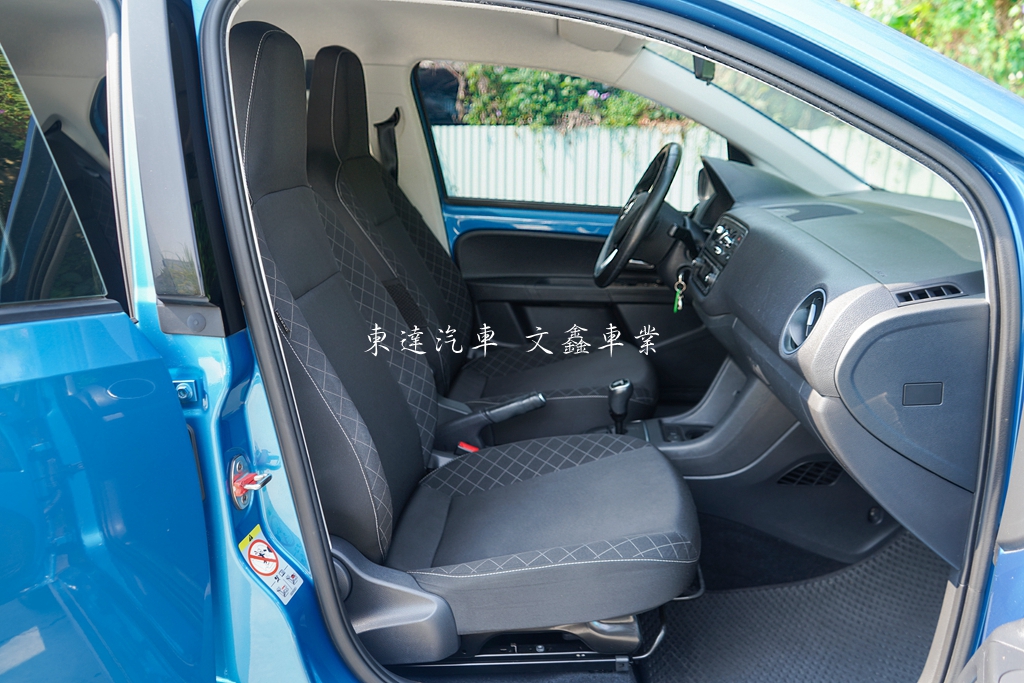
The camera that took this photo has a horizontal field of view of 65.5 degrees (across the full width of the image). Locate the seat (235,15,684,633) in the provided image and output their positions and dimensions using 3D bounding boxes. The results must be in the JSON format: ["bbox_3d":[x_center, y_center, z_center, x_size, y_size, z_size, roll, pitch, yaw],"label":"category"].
[{"bbox_3d":[-0.084,-0.041,1.311,0.790,0.907,0.500,1,15,4],"label":"seat"}]

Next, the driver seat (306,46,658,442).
[{"bbox_3d":[-0.074,-0.235,1.943,0.840,0.915,0.500,1,15,4],"label":"driver seat"}]

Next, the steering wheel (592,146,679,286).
[{"bbox_3d":[0.305,-0.285,1.863,0.095,0.370,0.370,27,16,-5],"label":"steering wheel"}]

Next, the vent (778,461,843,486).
[{"bbox_3d":[0.541,0.235,1.444,0.110,0.043,0.025,7,17,22],"label":"vent"}]

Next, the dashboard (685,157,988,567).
[{"bbox_3d":[0.587,-0.121,1.519,0.490,0.410,1.380,1,16,3],"label":"dashboard"}]

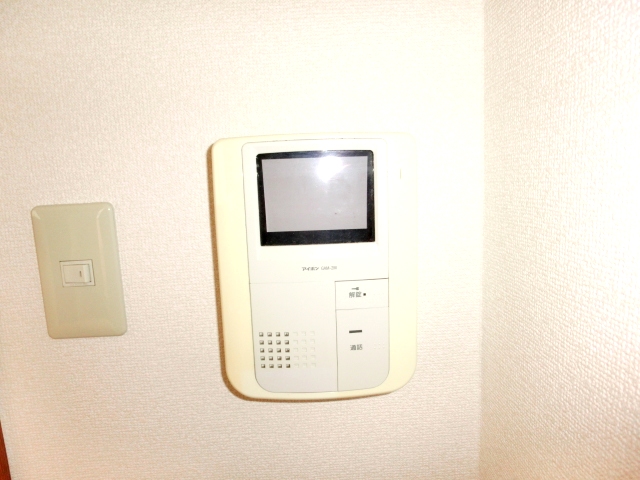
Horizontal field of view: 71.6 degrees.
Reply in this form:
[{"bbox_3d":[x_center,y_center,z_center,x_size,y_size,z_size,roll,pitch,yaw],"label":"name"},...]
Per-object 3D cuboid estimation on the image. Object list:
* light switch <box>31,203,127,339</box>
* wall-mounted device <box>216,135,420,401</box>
[{"bbox_3d":[-0.210,0.029,0.388,0.070,0.120,0.009,-2,9,-1],"label":"light switch"},{"bbox_3d":[-0.001,0.026,0.376,0.164,0.223,0.038,-2,9,-1],"label":"wall-mounted device"}]

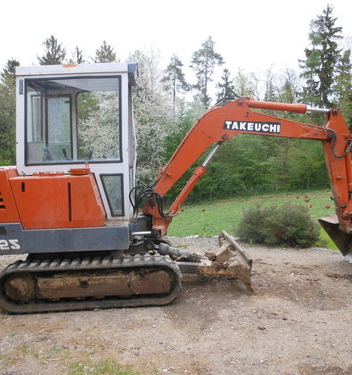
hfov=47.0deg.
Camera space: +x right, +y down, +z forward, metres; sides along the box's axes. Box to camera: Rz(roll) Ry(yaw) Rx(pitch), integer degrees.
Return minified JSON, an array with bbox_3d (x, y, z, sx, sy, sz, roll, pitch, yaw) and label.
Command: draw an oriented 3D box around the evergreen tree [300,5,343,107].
[{"bbox_3d":[13.766,-8.222,38.000,4.320,17.950,4.320,-2,5,-5],"label":"evergreen tree"}]

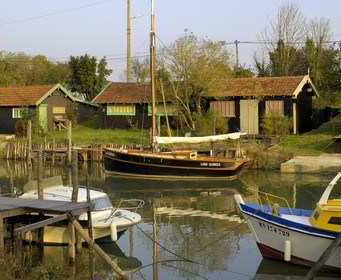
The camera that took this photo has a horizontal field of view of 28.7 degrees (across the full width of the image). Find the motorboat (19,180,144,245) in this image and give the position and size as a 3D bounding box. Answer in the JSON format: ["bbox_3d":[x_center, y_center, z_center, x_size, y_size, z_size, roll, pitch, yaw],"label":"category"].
[{"bbox_3d":[-2.750,1.889,17.233,4.500,1.650,2.050,1,4,24],"label":"motorboat"}]

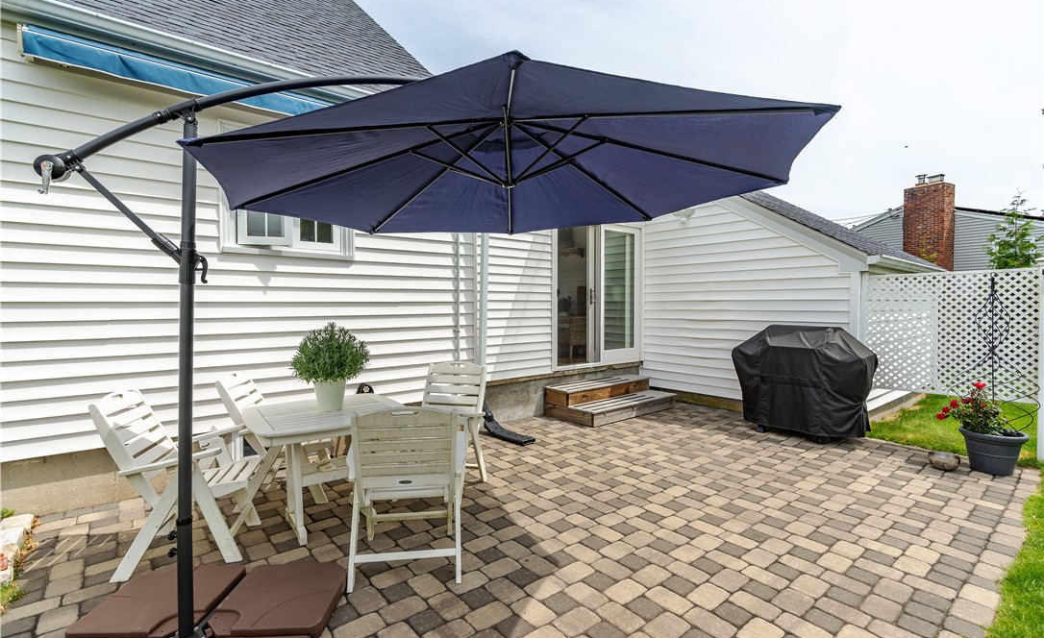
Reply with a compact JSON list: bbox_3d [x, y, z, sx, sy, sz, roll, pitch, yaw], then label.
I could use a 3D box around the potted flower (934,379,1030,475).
[{"bbox_3d":[3.959,0.914,3.990,0.470,0.742,0.550,-2,3,-44],"label":"potted flower"}]

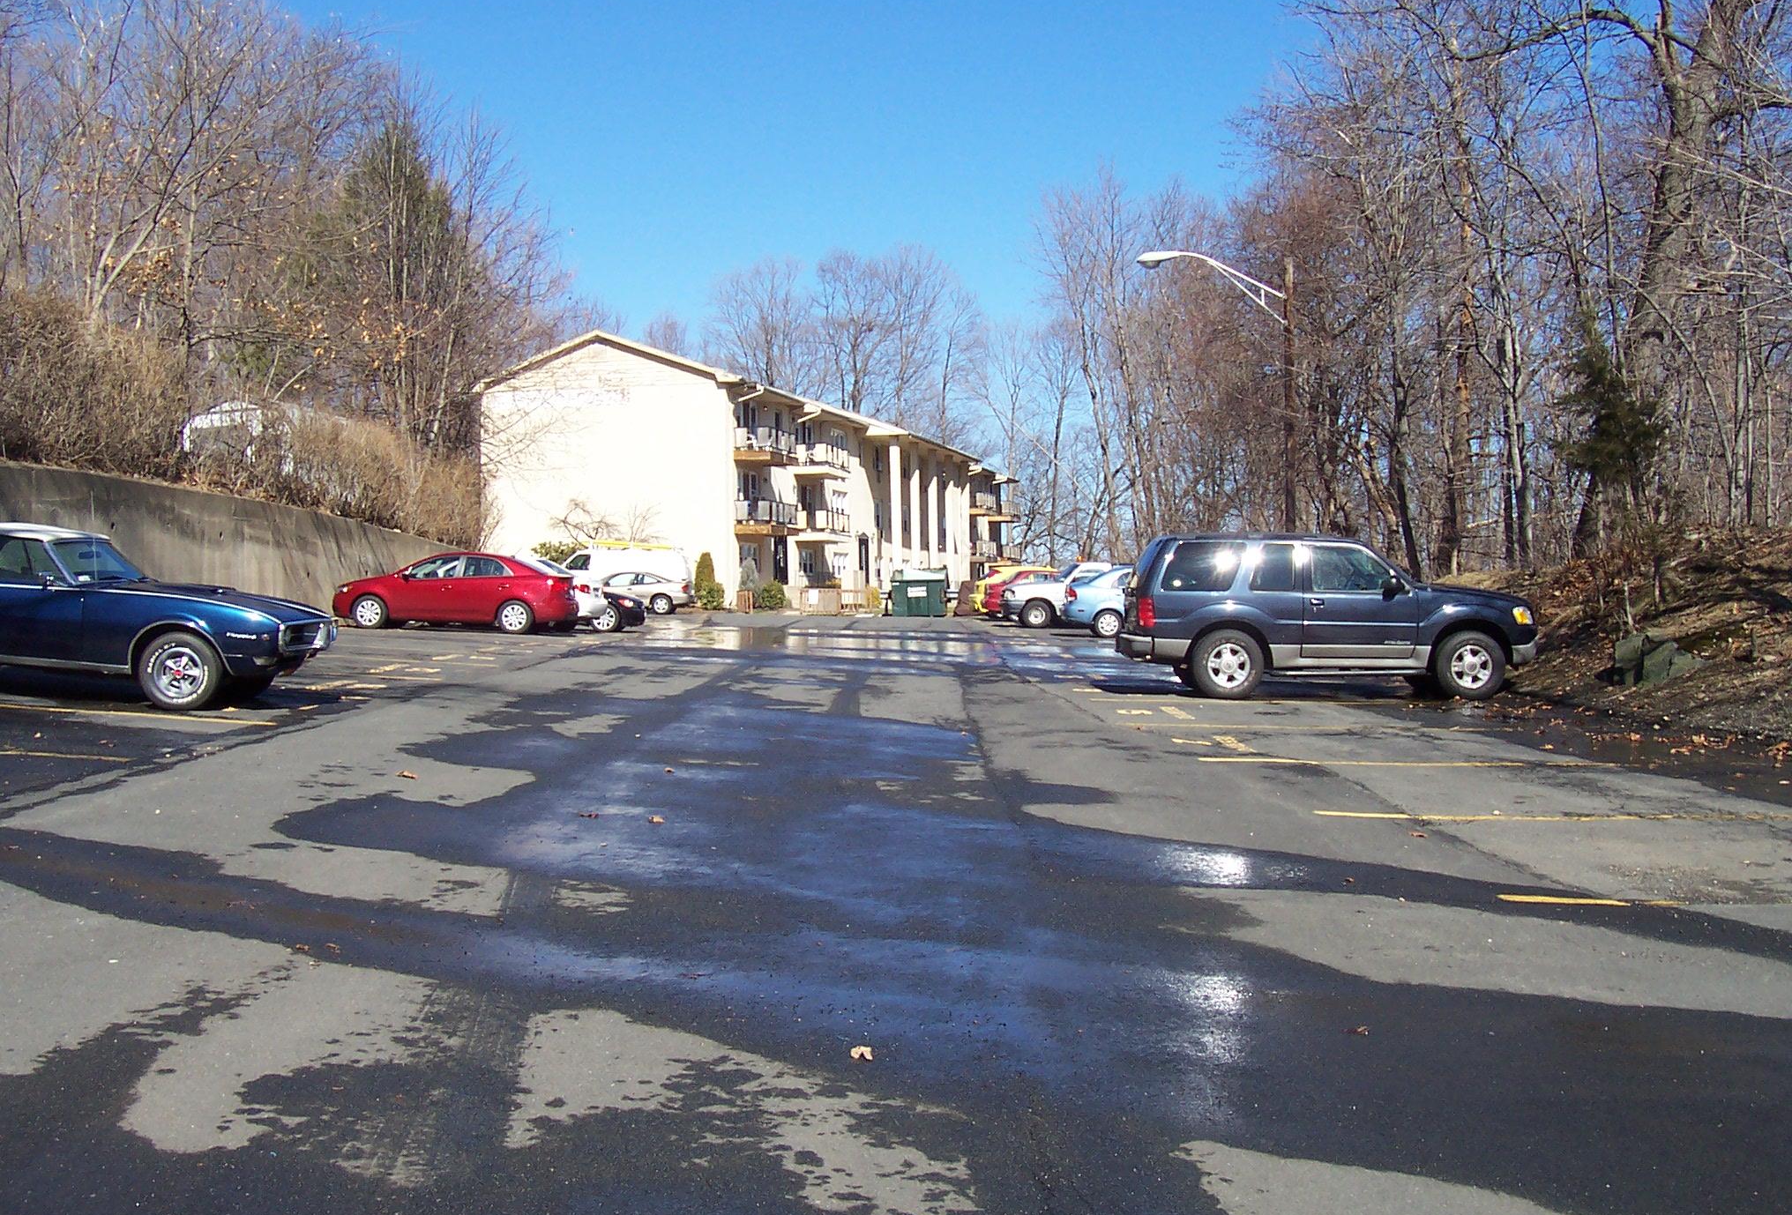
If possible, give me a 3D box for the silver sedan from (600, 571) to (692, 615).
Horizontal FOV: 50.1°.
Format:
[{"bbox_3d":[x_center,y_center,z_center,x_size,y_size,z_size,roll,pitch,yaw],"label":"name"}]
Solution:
[{"bbox_3d":[-8.900,-0.470,62.800,4.580,1.370,1.730,1,0,2],"label":"silver sedan"}]

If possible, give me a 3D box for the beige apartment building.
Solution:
[{"bbox_3d":[-3.900,-5.000,96.800,12.100,10.400,52.500,0,0,14],"label":"beige apartment building"}]

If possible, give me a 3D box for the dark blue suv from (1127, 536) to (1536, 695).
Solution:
[{"bbox_3d":[4.750,0.090,21.450,4.580,1.760,1.790,0,0,-1],"label":"dark blue suv"}]

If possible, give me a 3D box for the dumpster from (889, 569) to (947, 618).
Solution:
[{"bbox_3d":[0.880,-0.530,66.700,2.000,1.720,1.600,0,0,3],"label":"dumpster"}]

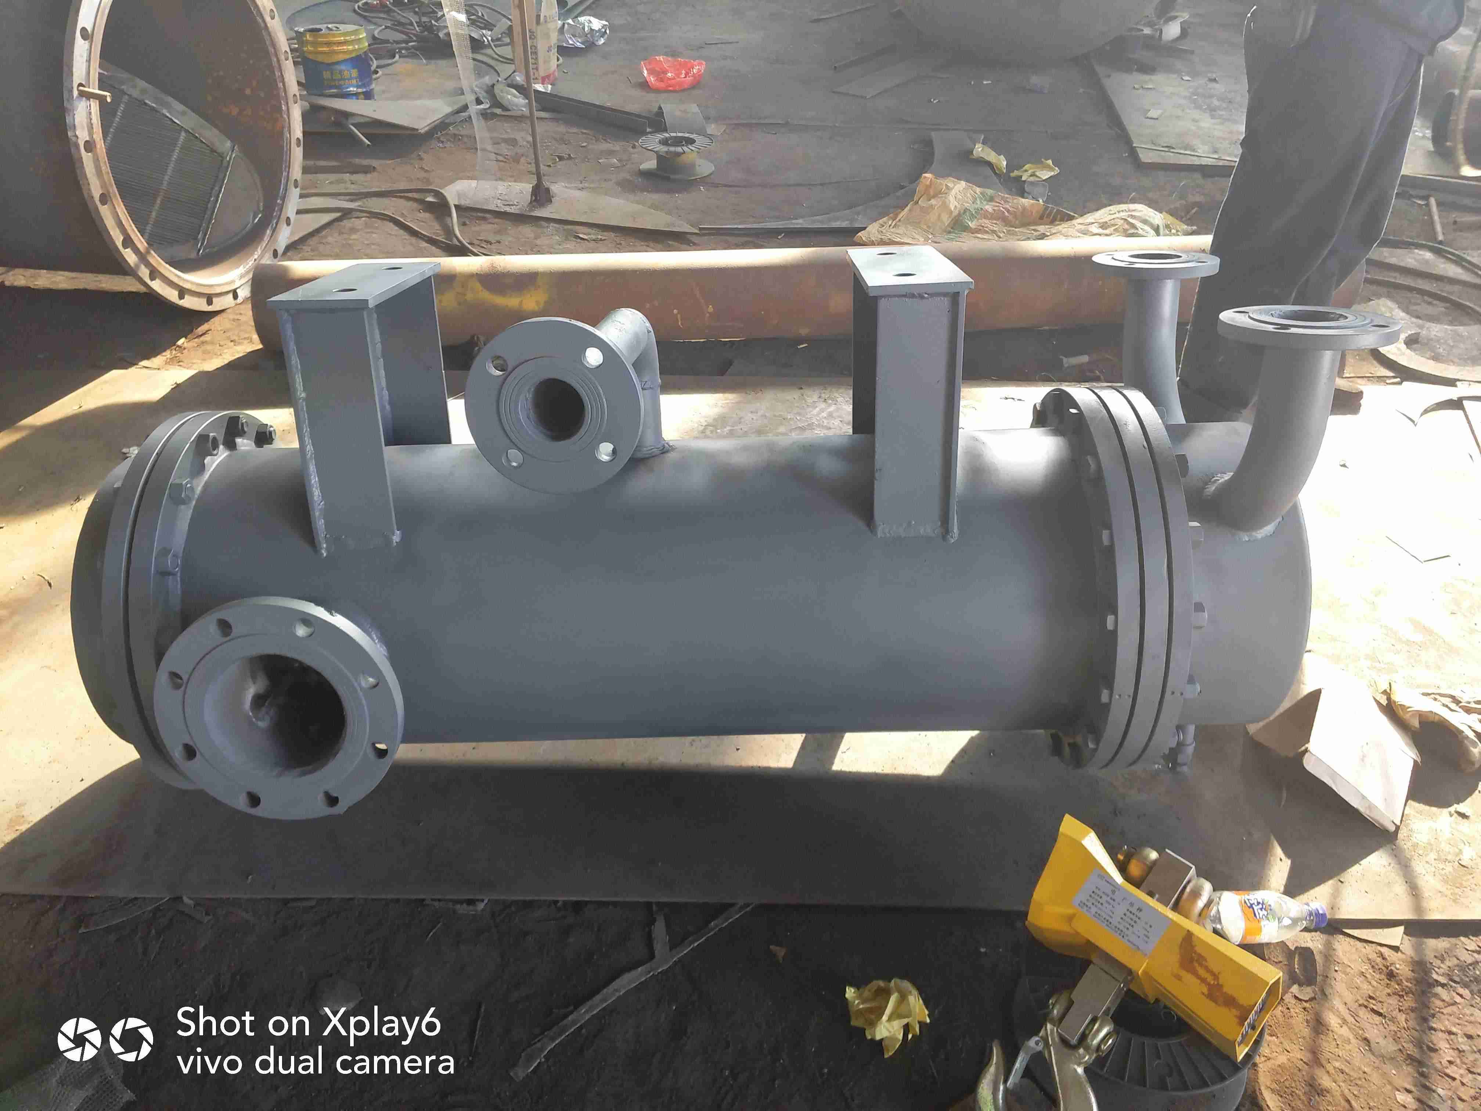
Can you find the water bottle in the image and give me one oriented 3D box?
[{"bbox_3d":[0.640,0.445,1.315,0.168,0.065,0.065,-2,37,-1],"label":"water bottle"}]

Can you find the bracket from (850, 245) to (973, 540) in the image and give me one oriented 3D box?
[{"bbox_3d":[0.206,-0.220,1.385,0.117,0.305,0.318,-1,22,1],"label":"bracket"}]

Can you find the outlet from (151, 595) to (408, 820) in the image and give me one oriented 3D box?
[{"bbox_3d":[-0.531,0.161,1.290,0.285,0.285,0.135,-1,22,0],"label":"outlet"}]

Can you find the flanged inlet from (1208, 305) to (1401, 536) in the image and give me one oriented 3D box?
[{"bbox_3d":[0.615,-0.131,1.217,0.178,0.278,0.205,-1,22,1],"label":"flanged inlet"}]

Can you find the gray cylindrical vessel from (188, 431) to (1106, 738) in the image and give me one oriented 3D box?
[{"bbox_3d":[-0.127,0.047,1.537,1.147,0.426,0.426,-1,29,0],"label":"gray cylindrical vessel"}]

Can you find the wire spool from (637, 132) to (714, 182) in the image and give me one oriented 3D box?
[{"bbox_3d":[-0.231,-1.450,3.890,0.270,0.102,0.270,-1,37,1],"label":"wire spool"}]

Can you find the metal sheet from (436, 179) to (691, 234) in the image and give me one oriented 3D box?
[{"bbox_3d":[-0.559,-1.183,3.609,1.010,0.012,0.271,11,39,16],"label":"metal sheet"}]

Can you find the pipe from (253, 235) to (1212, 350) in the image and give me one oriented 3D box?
[{"bbox_3d":[0.151,-0.665,2.708,2.710,0.219,0.219,-2,36,-3],"label":"pipe"}]

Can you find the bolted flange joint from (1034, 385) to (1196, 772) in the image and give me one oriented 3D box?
[{"bbox_3d":[0.489,0.032,1.532,0.120,0.533,0.533,-1,29,0],"label":"bolted flange joint"}]

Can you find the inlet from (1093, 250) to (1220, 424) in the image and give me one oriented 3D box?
[{"bbox_3d":[0.617,-0.304,1.620,0.180,0.277,0.214,-1,23,1],"label":"inlet"}]

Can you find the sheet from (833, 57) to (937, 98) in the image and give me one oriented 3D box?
[{"bbox_3d":[0.697,-2.191,4.907,0.190,0.010,0.700,23,43,28],"label":"sheet"}]

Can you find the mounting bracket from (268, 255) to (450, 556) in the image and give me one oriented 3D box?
[{"bbox_3d":[-0.467,-0.204,1.391,0.117,0.302,0.318,-1,22,1],"label":"mounting bracket"}]

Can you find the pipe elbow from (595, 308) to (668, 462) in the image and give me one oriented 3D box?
[{"bbox_3d":[-0.150,-0.163,1.229,0.063,0.195,0.390,1,22,5],"label":"pipe elbow"}]

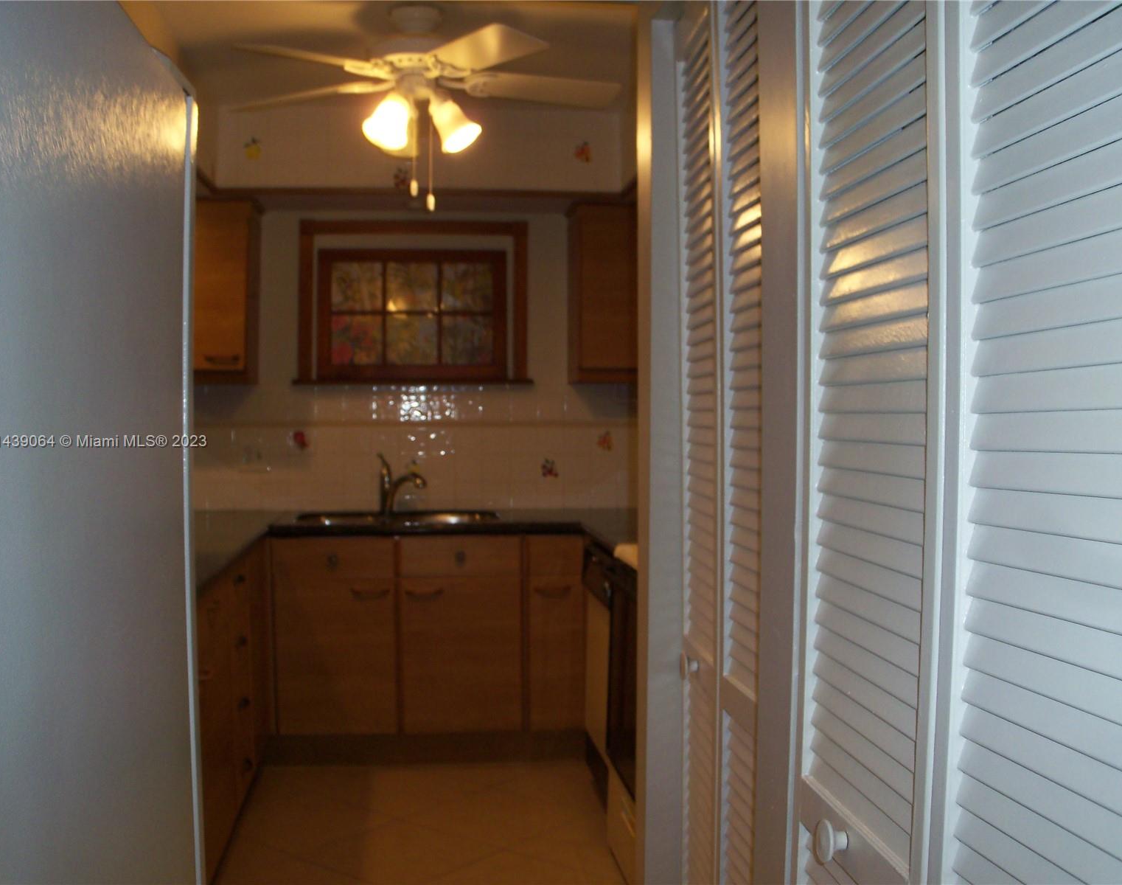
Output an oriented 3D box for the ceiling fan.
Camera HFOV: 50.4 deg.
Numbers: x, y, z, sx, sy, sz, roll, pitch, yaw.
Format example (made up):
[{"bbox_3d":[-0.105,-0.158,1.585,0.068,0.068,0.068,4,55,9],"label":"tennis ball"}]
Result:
[{"bbox_3d":[-0.438,-1.088,3.579,1.260,0.438,1.240,0,2,-7],"label":"ceiling fan"}]

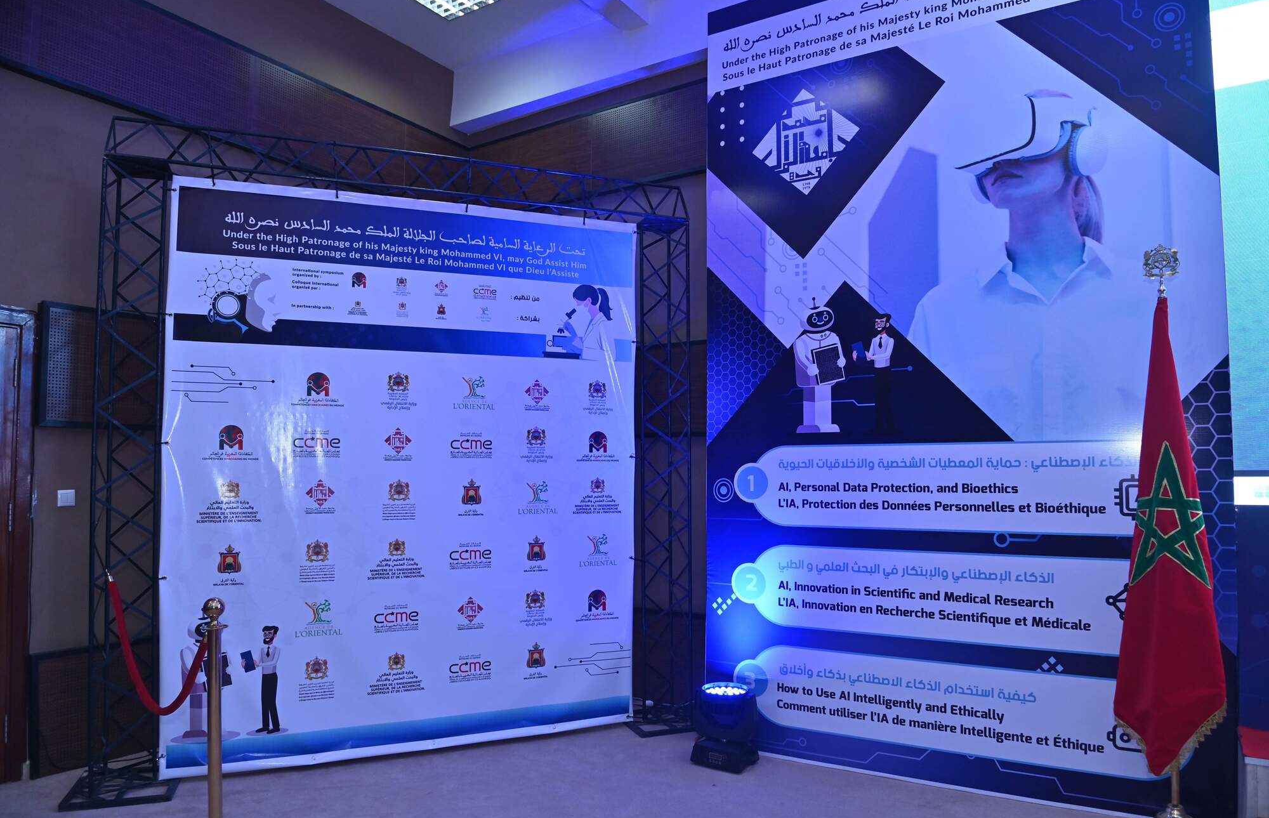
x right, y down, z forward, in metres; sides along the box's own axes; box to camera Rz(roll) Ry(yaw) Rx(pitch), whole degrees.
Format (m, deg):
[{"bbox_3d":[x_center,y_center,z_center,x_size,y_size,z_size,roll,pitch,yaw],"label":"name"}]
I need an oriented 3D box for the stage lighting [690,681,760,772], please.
[{"bbox_3d":[0.458,1.595,4.280,0.310,0.365,0.245,-2,-4,35],"label":"stage lighting"}]

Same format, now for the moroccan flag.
[{"bbox_3d":[2.126,0.484,3.389,0.370,1.860,0.250,-2,-4,30],"label":"moroccan flag"}]

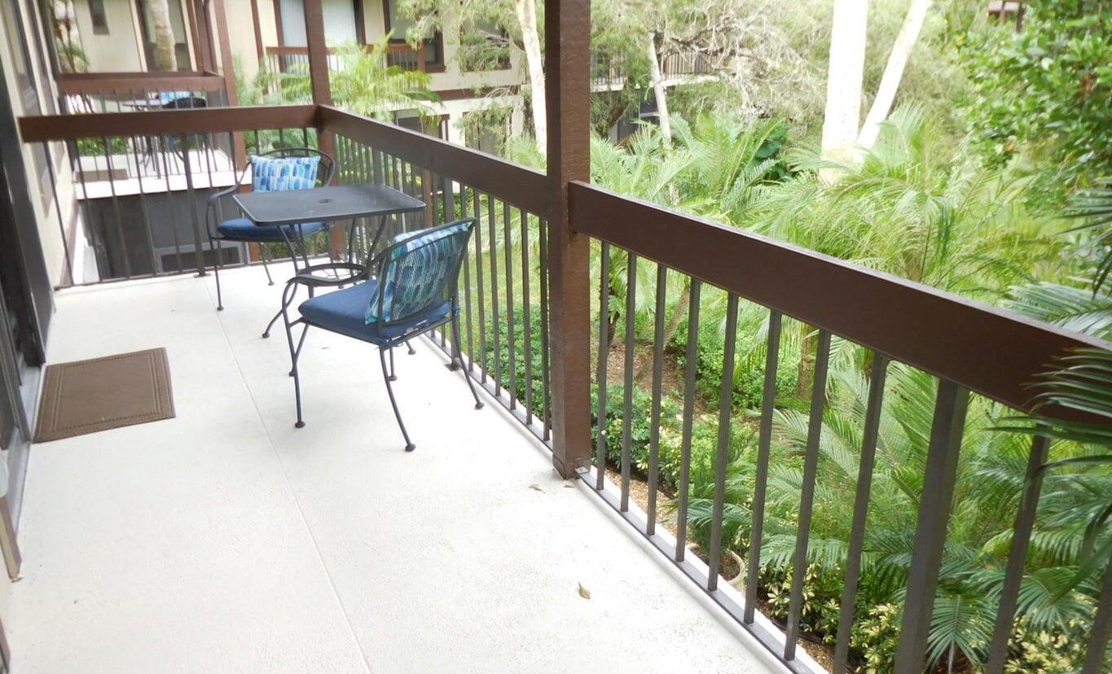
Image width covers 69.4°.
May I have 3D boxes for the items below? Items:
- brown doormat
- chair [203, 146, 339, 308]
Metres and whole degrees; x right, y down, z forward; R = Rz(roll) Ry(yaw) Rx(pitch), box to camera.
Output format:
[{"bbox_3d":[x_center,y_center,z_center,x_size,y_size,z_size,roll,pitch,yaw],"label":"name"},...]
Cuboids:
[{"bbox_3d":[-1.964,0.224,3.508,0.504,0.012,0.884,-11,22,-25],"label":"brown doormat"},{"bbox_3d":[-1.576,-0.607,4.549,0.590,0.808,0.585,2,20,9],"label":"chair"}]

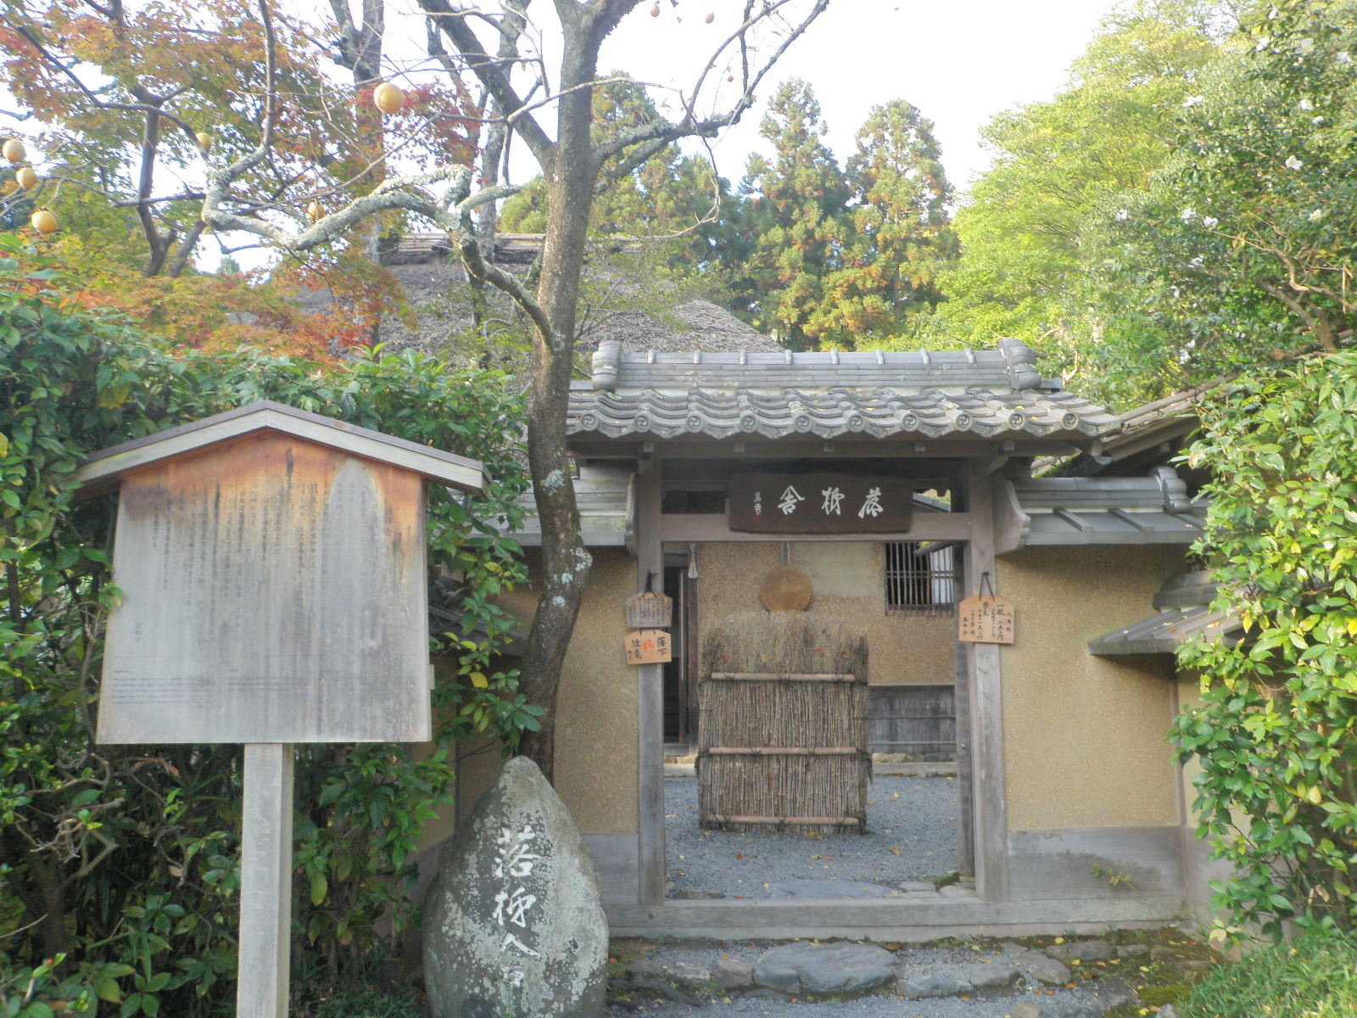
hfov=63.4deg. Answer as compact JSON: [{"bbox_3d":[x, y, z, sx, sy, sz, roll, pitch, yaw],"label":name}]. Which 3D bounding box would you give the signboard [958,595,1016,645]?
[{"bbox_3d":[1.546,0.557,5.491,0.275,0.240,0.020,0,-7,-1],"label":"signboard"}]

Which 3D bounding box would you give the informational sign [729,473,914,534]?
[{"bbox_3d":[0.722,-0.029,5.540,0.925,0.315,0.050,0,-1,-1],"label":"informational sign"}]

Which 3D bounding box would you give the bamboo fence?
[{"bbox_3d":[0.740,1.488,7.689,1.170,1.490,0.180,-1,-7,6],"label":"bamboo fence"}]

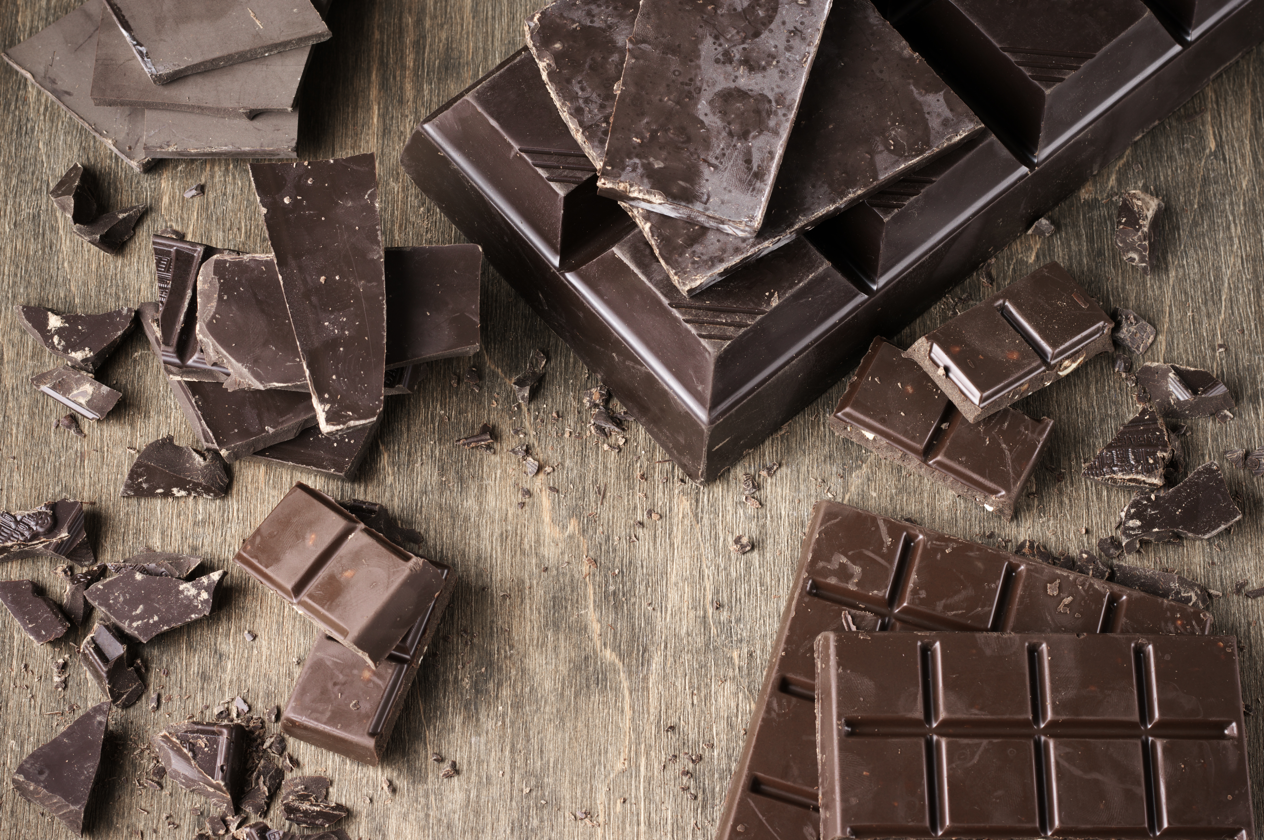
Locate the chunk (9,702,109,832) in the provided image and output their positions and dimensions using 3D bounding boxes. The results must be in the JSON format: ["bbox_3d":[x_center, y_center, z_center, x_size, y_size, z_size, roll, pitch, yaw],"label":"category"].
[{"bbox_3d":[-0.101,0.062,0.481,0.017,0.009,0.022,33,69,12],"label":"chunk"}]

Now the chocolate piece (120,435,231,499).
[{"bbox_3d":[-0.095,0.010,0.546,0.022,0.008,0.011,2,68,0],"label":"chocolate piece"}]

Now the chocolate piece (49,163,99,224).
[{"bbox_3d":[-0.111,-0.046,0.529,0.008,0.009,0.010,-38,72,-16],"label":"chocolate piece"}]

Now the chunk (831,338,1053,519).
[{"bbox_3d":[0.065,0.001,0.550,0.041,0.011,0.019,26,70,9],"label":"chunk"}]

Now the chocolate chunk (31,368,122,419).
[{"bbox_3d":[-0.117,-0.006,0.553,0.016,0.004,0.008,25,70,14],"label":"chocolate chunk"}]

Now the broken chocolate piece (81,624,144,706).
[{"bbox_3d":[-0.105,0.049,0.530,0.009,0.008,0.016,-28,71,-11],"label":"broken chocolate piece"}]

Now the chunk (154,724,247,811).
[{"bbox_3d":[-0.080,0.063,0.481,0.016,0.011,0.015,6,66,1],"label":"chunk"}]

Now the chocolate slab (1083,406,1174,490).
[{"bbox_3d":[0.104,0.006,0.550,0.018,0.006,0.015,-7,77,-4],"label":"chocolate slab"}]

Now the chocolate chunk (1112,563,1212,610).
[{"bbox_3d":[0.102,0.031,0.503,0.019,0.006,0.006,18,67,6],"label":"chocolate chunk"}]

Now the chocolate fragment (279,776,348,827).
[{"bbox_3d":[-0.058,0.069,0.481,0.012,0.006,0.009,-2,66,-2],"label":"chocolate fragment"}]

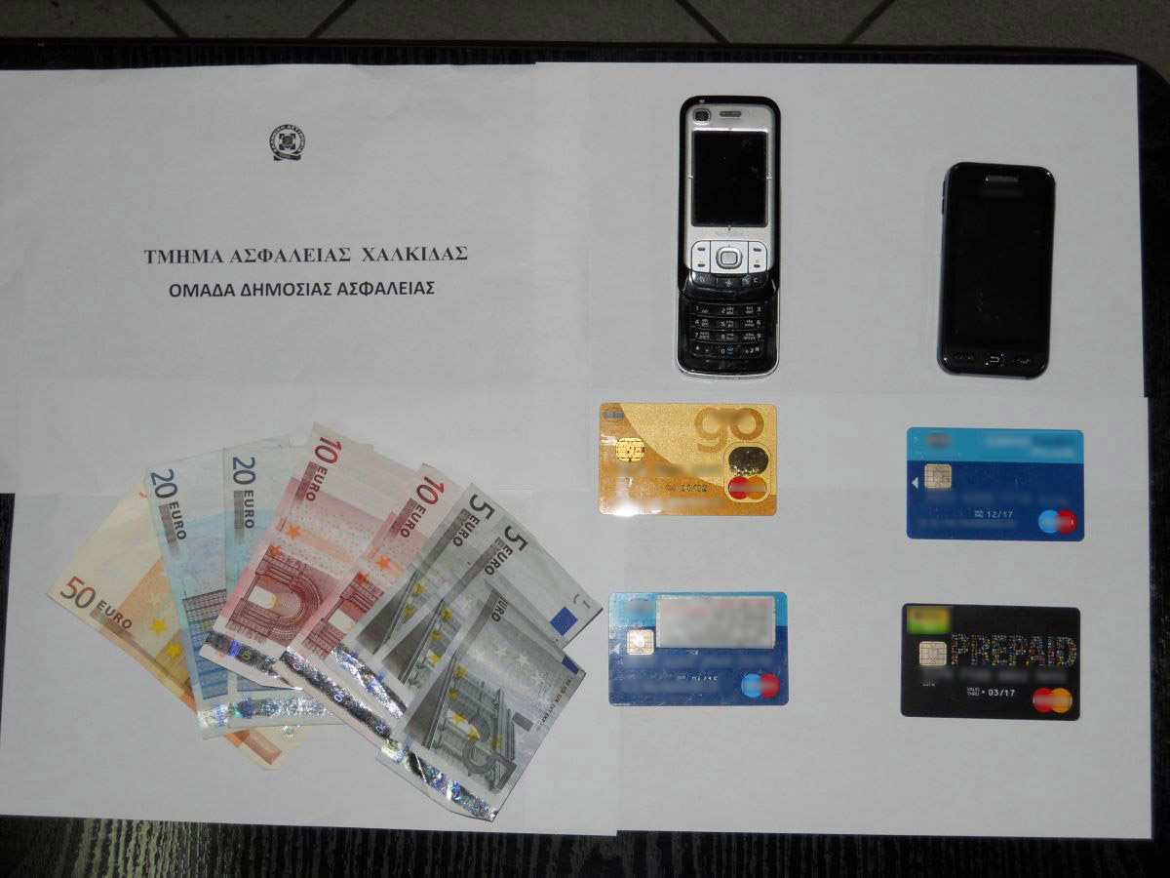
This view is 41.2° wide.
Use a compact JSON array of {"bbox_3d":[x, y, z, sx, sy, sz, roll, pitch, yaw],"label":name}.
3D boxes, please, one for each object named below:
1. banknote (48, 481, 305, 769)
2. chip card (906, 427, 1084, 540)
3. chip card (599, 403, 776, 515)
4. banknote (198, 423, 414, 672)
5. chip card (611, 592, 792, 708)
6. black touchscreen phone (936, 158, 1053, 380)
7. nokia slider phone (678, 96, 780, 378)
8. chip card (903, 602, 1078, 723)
[{"bbox_3d":[-0.179,0.087,0.742,0.139,0.001,0.076,39,86,2],"label":"banknote"},{"bbox_3d":[0.198,0.022,0.750,0.086,0.001,0.054,1,86,0],"label":"chip card"},{"bbox_3d":[0.050,0.010,0.750,0.086,0.001,0.054,0,86,0],"label":"chip card"},{"bbox_3d":[-0.127,0.063,0.743,0.067,0.002,0.126,26,86,1],"label":"banknote"},{"bbox_3d":[0.054,0.100,0.744,0.086,0.001,0.054,0,86,0],"label":"chip card"},{"bbox_3d":[0.198,-0.081,0.753,0.053,0.012,0.104,3,86,0],"label":"black touchscreen phone"},{"bbox_3d":[0.069,-0.097,0.749,0.049,0.019,0.136,0,86,0],"label":"nokia slider phone"},{"bbox_3d":[0.194,0.107,0.744,0.086,0.001,0.054,2,86,0],"label":"chip card"}]

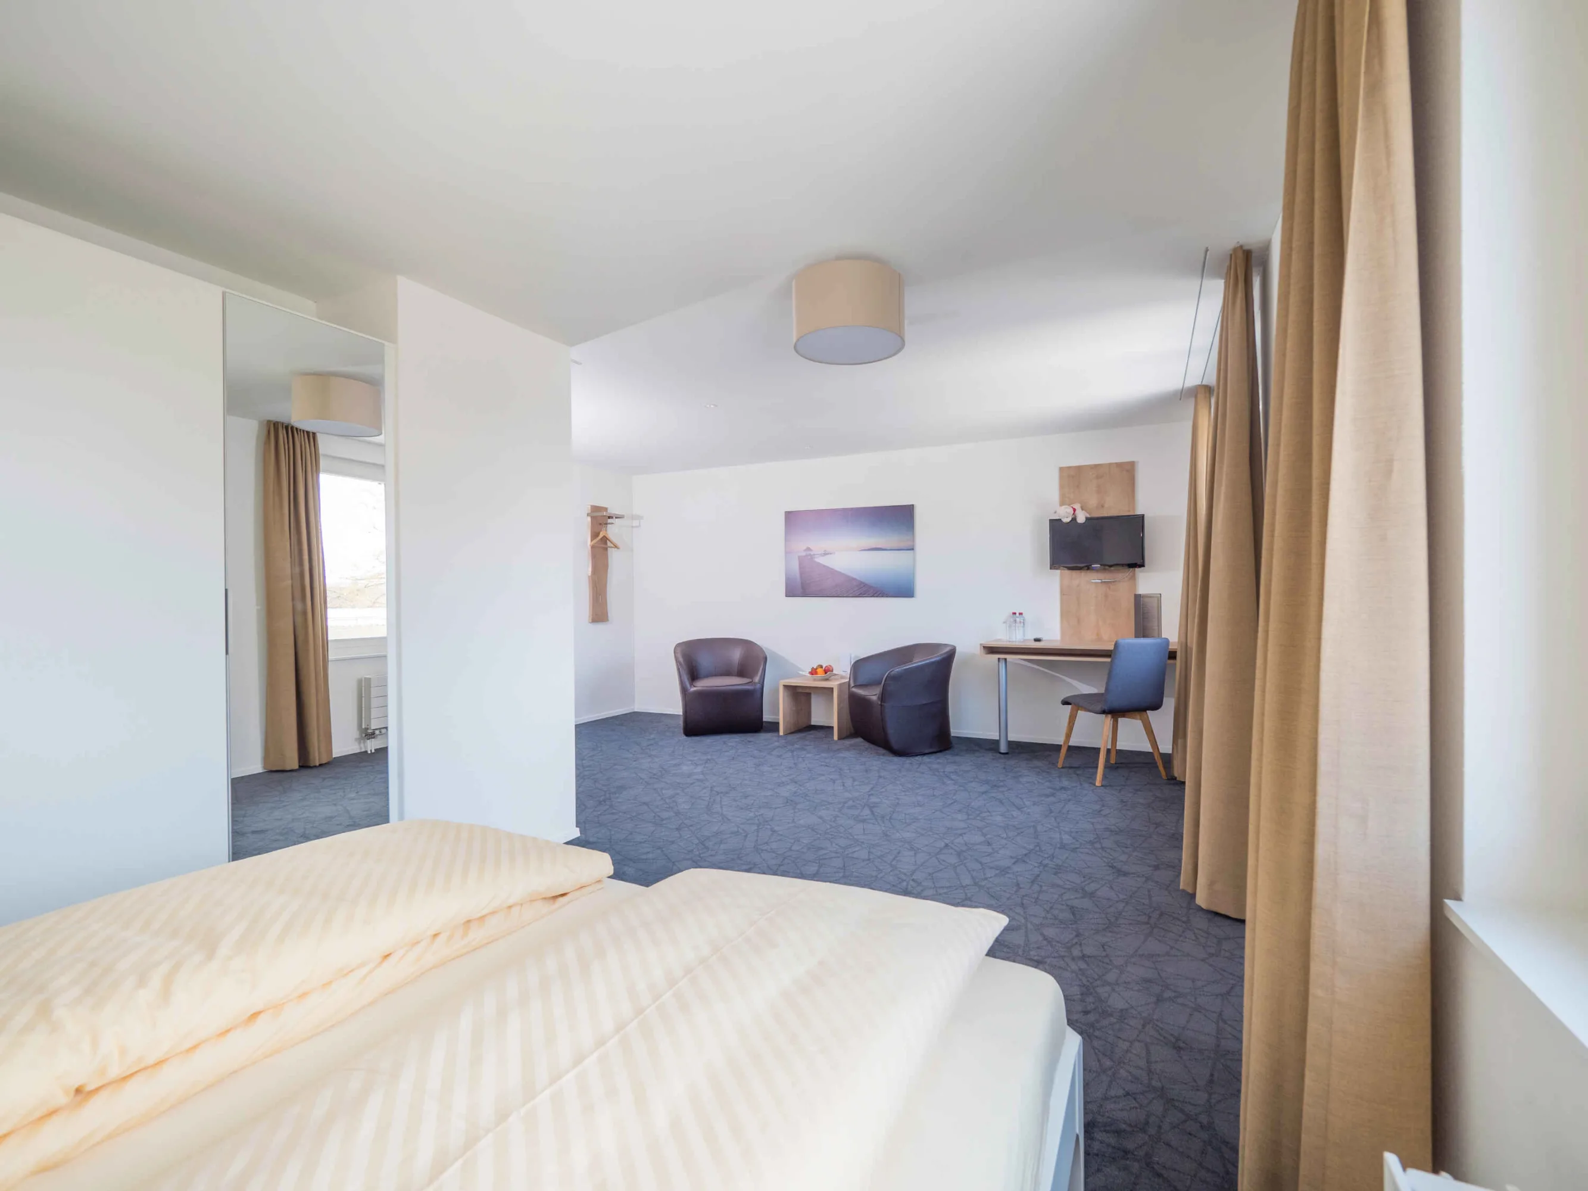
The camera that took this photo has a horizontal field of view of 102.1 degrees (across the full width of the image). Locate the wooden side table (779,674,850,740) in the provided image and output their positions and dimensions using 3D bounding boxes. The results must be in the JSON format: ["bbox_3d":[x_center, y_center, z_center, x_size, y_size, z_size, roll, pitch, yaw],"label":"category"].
[{"bbox_3d":[0.245,0.945,5.479,0.519,0.448,0.510,0,0,27],"label":"wooden side table"}]

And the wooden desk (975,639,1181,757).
[{"bbox_3d":[2.120,0.754,4.642,1.388,0.798,0.524,0,0,26],"label":"wooden desk"}]

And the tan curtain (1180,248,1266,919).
[{"bbox_3d":[1.606,-0.046,2.420,0.272,2.383,0.349,0,0,28],"label":"tan curtain"}]

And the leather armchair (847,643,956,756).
[{"bbox_3d":[0.923,0.780,5.115,0.680,0.767,0.743,0,0,-20],"label":"leather armchair"}]

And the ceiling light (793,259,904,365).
[{"bbox_3d":[0.219,-1.101,2.545,0.434,0.238,0.434,0,0,0],"label":"ceiling light"}]

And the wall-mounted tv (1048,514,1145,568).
[{"bbox_3d":[2.234,-0.385,4.744,0.628,0.373,0.068,0,0,23],"label":"wall-mounted tv"}]

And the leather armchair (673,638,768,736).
[{"bbox_3d":[-0.674,0.792,5.727,0.743,0.767,0.680,0,0,-15],"label":"leather armchair"}]

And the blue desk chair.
[{"bbox_3d":[2.056,0.709,4.129,0.514,0.888,0.514,0,0,-15],"label":"blue desk chair"}]

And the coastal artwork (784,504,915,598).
[{"bbox_3d":[0.470,-0.370,5.600,1.175,0.777,0.029,0,0,23],"label":"coastal artwork"}]

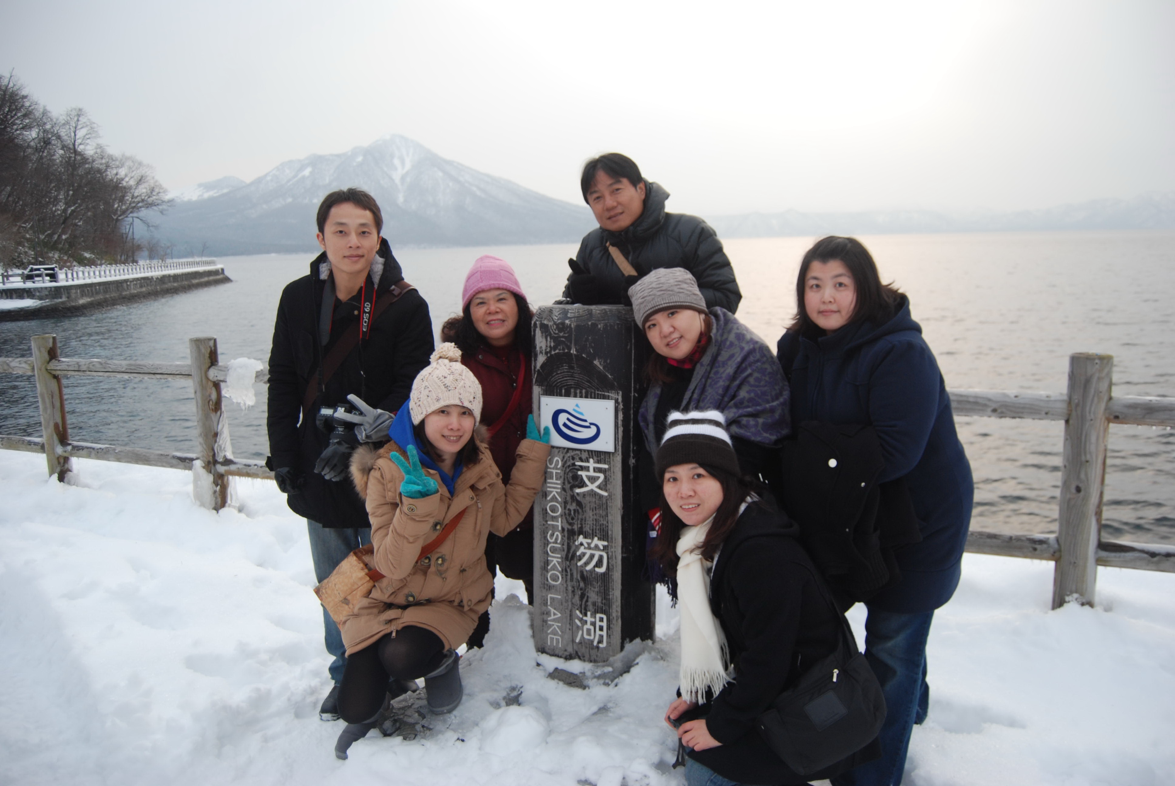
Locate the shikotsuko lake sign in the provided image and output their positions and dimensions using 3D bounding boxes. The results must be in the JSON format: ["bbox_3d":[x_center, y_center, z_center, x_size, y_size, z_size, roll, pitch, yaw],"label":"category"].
[{"bbox_3d":[0.037,0.298,3.144,0.315,1.200,0.419,3,10,19],"label":"shikotsuko lake sign"}]

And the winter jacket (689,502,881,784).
[{"bbox_3d":[0.508,0.641,2.300,0.450,0.670,0.430,7,13,41],"label":"winter jacket"}]

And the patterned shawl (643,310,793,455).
[{"bbox_3d":[0.385,-0.028,2.650,0.430,0.420,0.320,-5,11,26],"label":"patterned shawl"}]

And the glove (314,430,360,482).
[{"bbox_3d":[-0.714,0.179,2.527,0.110,0.165,0.080,29,0,9],"label":"glove"}]

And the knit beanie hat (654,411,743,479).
[{"bbox_3d":[0.288,0.141,2.297,0.215,0.200,0.235,-2,-3,18],"label":"knit beanie hat"}]

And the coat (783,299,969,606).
[{"bbox_3d":[0.773,0.158,2.371,0.450,0.850,0.510,-17,16,-42],"label":"coat"}]

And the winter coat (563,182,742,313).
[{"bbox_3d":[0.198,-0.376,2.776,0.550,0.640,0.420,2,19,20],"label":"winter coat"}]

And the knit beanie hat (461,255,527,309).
[{"bbox_3d":[-0.297,-0.347,2.781,0.210,0.190,0.235,-9,-3,-7],"label":"knit beanie hat"}]

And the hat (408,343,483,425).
[{"bbox_3d":[-0.403,-0.024,2.520,0.210,0.225,0.220,1,5,-13],"label":"hat"}]

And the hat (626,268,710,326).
[{"bbox_3d":[0.236,-0.277,2.560,0.190,0.160,0.210,-16,7,20],"label":"hat"}]

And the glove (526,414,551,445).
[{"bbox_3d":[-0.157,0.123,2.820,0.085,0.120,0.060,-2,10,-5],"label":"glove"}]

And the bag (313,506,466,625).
[{"bbox_3d":[-0.586,0.502,2.542,0.400,0.340,0.240,2,10,20],"label":"bag"}]

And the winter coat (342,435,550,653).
[{"bbox_3d":[-0.418,0.446,2.583,0.580,0.610,0.450,3,10,-9],"label":"winter coat"}]

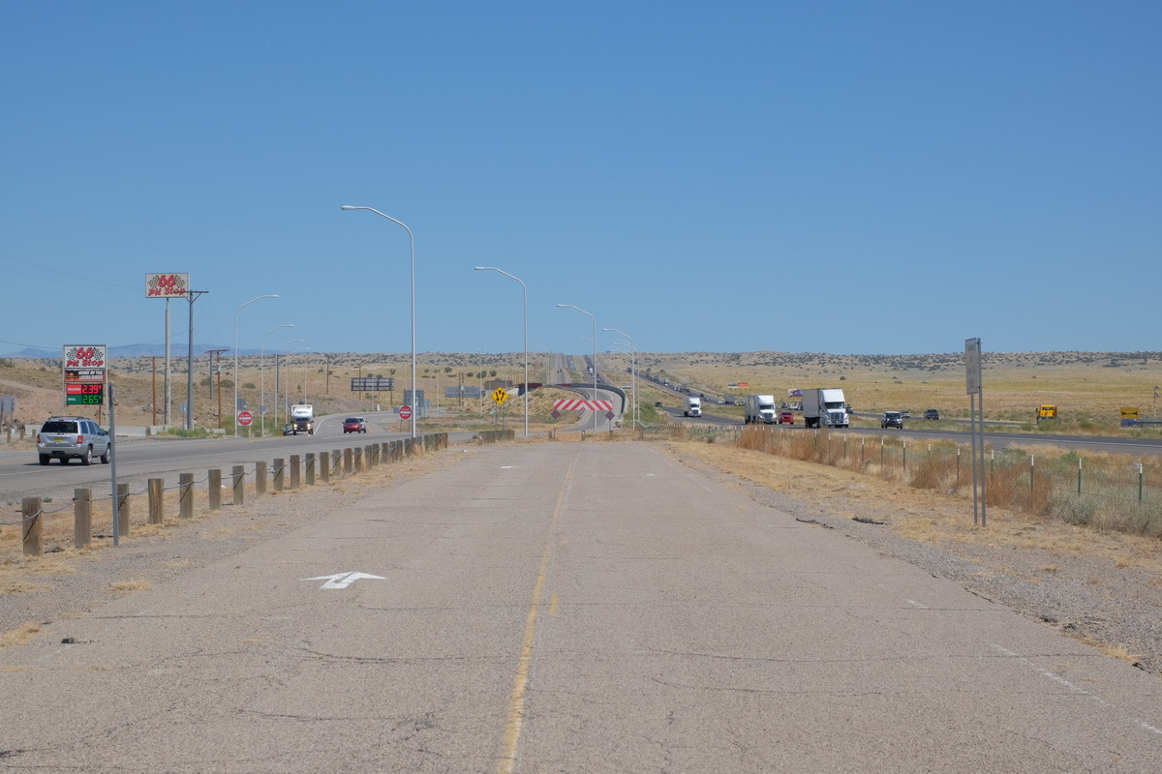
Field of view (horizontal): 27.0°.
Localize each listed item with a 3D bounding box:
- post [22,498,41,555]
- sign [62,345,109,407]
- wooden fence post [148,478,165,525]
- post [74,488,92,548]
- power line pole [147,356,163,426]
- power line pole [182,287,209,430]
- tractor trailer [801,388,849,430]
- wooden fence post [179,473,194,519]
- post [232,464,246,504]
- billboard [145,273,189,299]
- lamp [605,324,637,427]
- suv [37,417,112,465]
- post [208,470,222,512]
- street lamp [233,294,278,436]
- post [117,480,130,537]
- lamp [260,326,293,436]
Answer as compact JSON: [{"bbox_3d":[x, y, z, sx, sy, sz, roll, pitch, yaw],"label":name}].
[{"bbox_3d":[-7.048,1.798,31.100,0.207,0.760,0.207,0,-1,0],"label":"post"},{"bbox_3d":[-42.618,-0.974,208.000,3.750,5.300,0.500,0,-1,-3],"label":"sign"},{"bbox_3d":[-7.052,1.906,40.200,0.207,0.770,0.207,0,-1,0],"label":"wooden fence post"},{"bbox_3d":[-6.391,1.697,31.100,0.180,0.760,0.180,0,0,1],"label":"post"},{"bbox_3d":[-50.232,0.702,285.000,2.450,8.500,0.350,0,0,3],"label":"power line pole"},{"bbox_3d":[-34.253,-2.343,213.000,3.050,12.300,0.420,0,-1,0],"label":"power line pole"},{"bbox_3d":[26.000,2.290,258.000,2.600,4.110,21.300,0,-1,-1],"label":"tractor trailer"},{"bbox_3d":[-7.048,1.954,43.300,0.207,0.800,0.207,0,-1,0],"label":"wooden fence post"},{"bbox_3d":[-6.260,1.809,44.300,0.180,0.720,0.180,0,0,1],"label":"post"},{"bbox_3d":[-38.373,-9.421,225.000,4.050,2.280,0.600,0,0,5],"label":"billboard"},{"bbox_3d":[4.646,-0.885,290.000,3.750,12.100,0.350,0,0,5],"label":"lamp"},{"bbox_3d":[-18.697,1.981,89.500,1.860,1.790,4.620,0,0,2],"label":"suv"},{"bbox_3d":[-6.286,1.774,41.600,0.180,0.720,0.180,0,0,1],"label":"post"},{"bbox_3d":[-27.974,-1.831,208.000,3.850,12.100,0.350,0,-1,0],"label":"street lamp"},{"bbox_3d":[-6.989,1.882,36.900,0.207,0.790,0.207,0,-1,0],"label":"post"},{"bbox_3d":[-32.849,-0.679,262.000,3.750,12.100,0.350,0,0,-5],"label":"lamp"}]

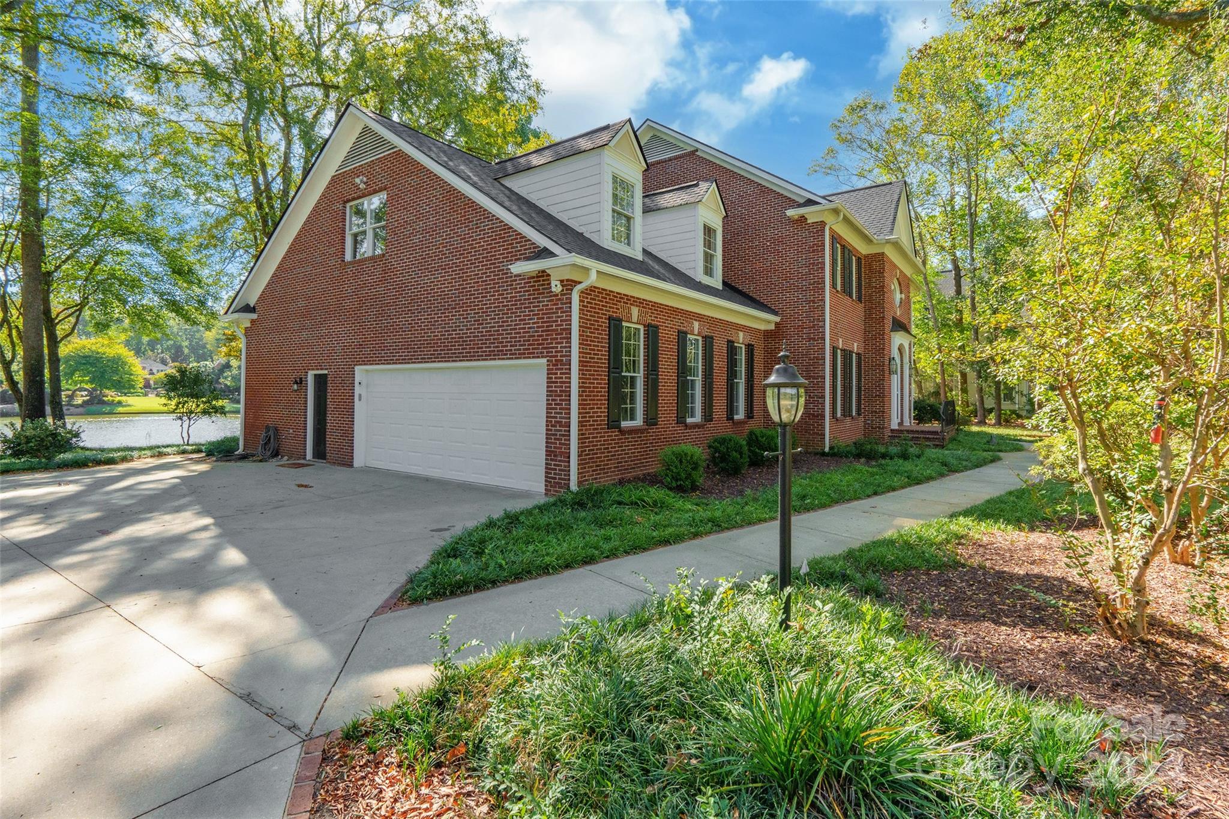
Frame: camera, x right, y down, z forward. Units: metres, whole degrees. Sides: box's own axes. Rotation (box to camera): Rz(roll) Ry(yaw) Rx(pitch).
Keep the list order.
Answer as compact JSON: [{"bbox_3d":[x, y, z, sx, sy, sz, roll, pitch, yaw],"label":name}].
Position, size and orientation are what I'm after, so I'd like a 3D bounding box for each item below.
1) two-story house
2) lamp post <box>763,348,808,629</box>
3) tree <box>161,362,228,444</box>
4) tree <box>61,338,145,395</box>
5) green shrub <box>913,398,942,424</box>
[{"bbox_3d":[1.687,-3.835,19.296,15.000,9.700,21.000,1,2,36],"label":"two-story house"},{"bbox_3d":[1.166,0.540,3.720,0.310,1.930,0.310,0,2,0],"label":"lamp post"},{"bbox_3d":[-13.491,-0.185,17.500,2.100,2.600,2.050,0,2,0],"label":"tree"},{"bbox_3d":[-63.660,-5.202,68.000,10.400,7.500,9.800,0,2,0],"label":"tree"},{"bbox_3d":[13.620,0.042,23.800,1.300,1.150,1.400,1,2,36],"label":"green shrub"}]

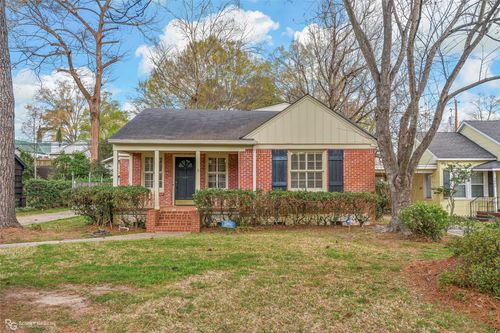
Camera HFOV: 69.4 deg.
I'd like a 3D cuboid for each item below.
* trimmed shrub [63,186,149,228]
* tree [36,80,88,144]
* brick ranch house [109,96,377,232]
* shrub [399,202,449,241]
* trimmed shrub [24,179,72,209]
[{"bbox_3d":[-5.200,1.480,13.000,3.050,1.500,1.150,0,0,-1],"label":"trimmed shrub"},{"bbox_3d":[-21.800,-4.400,42.000,6.200,11.200,6.200,0,0,-1],"label":"tree"},{"bbox_3d":[-0.250,-0.290,17.400,10.000,5.300,9.400,0,0,-1],"label":"brick ranch house"},{"bbox_3d":[5.750,1.820,11.950,1.600,1.240,1.500,0,0,-1],"label":"shrub"},{"bbox_3d":[-10.350,1.380,18.500,2.600,1.500,1.300,0,0,-1],"label":"trimmed shrub"}]

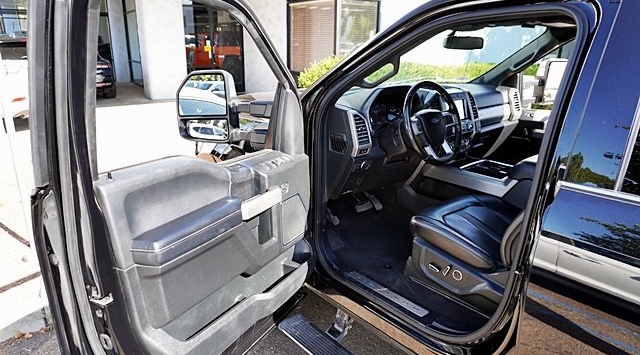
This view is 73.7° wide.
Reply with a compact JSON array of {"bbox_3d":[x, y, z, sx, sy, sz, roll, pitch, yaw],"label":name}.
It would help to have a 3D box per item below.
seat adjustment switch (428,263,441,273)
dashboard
[{"bbox_3d":[0.457,0.358,1.698,0.020,0.022,0.053,-13,22,-39],"label":"seat adjustment switch"},{"bbox_3d":[0.595,-0.281,2.449,1.560,0.500,0.520,-13,22,-39],"label":"dashboard"}]

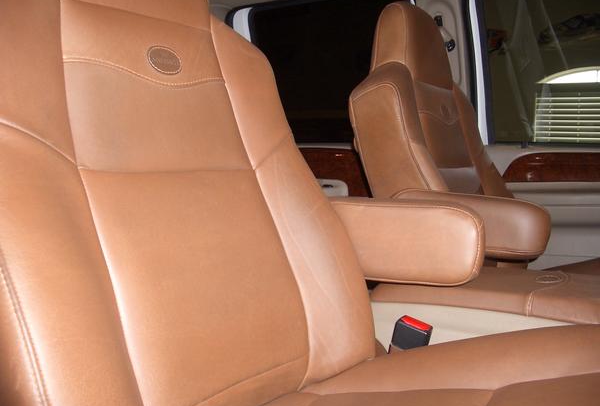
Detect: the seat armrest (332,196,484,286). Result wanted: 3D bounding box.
[{"bbox_3d":[0.117,0.054,0.961,0.335,0.117,0.090,1,4,25],"label":"seat armrest"}]

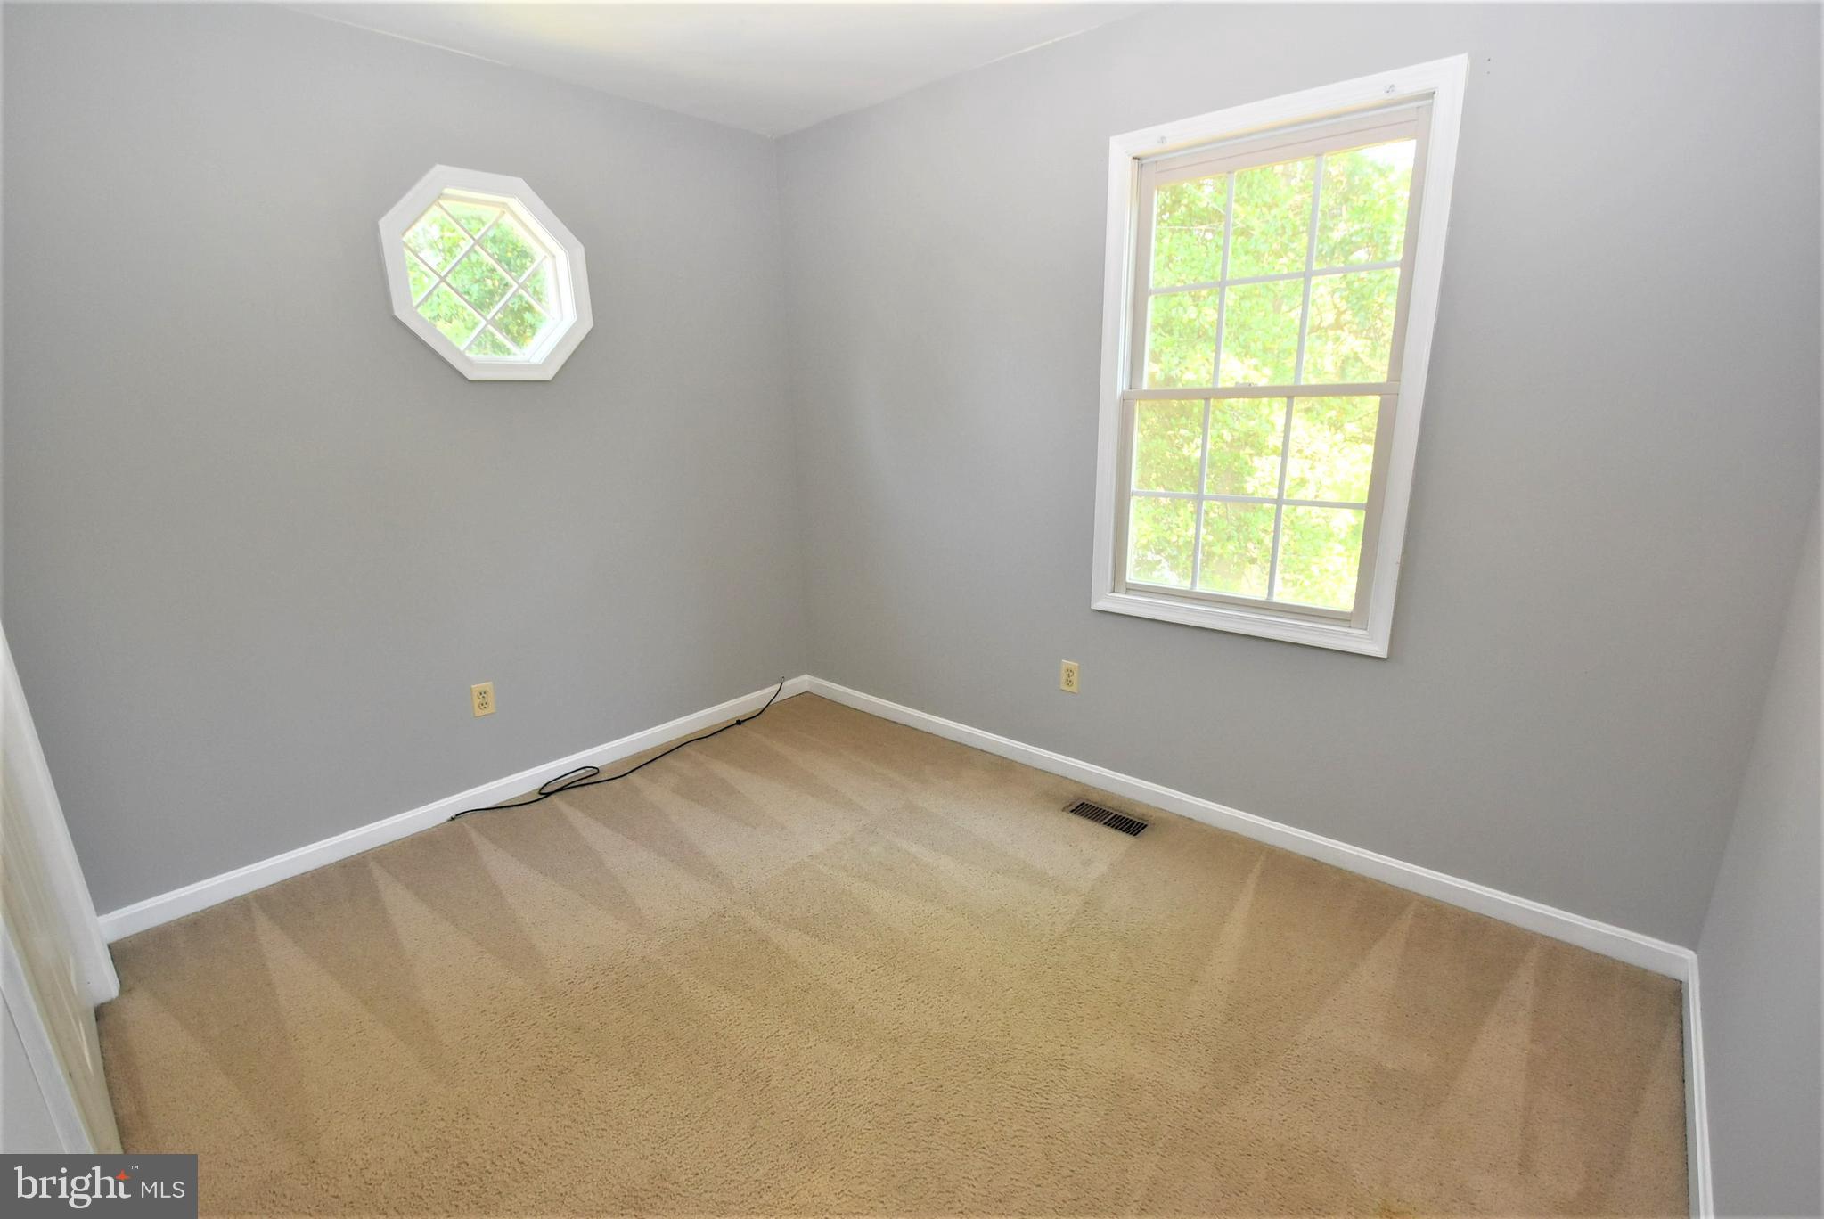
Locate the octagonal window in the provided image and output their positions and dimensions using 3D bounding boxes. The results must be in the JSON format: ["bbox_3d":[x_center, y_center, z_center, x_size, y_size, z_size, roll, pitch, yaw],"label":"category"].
[{"bbox_3d":[-1.391,-1.087,2.520,0.110,0.631,0.623,11,19,41],"label":"octagonal window"}]

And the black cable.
[{"bbox_3d":[-1.050,0.540,3.089,0.168,0.124,1.479,11,19,41],"label":"black cable"}]

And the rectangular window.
[{"bbox_3d":[0.962,-0.637,2.185,0.878,1.427,0.110,11,19,41],"label":"rectangular window"}]

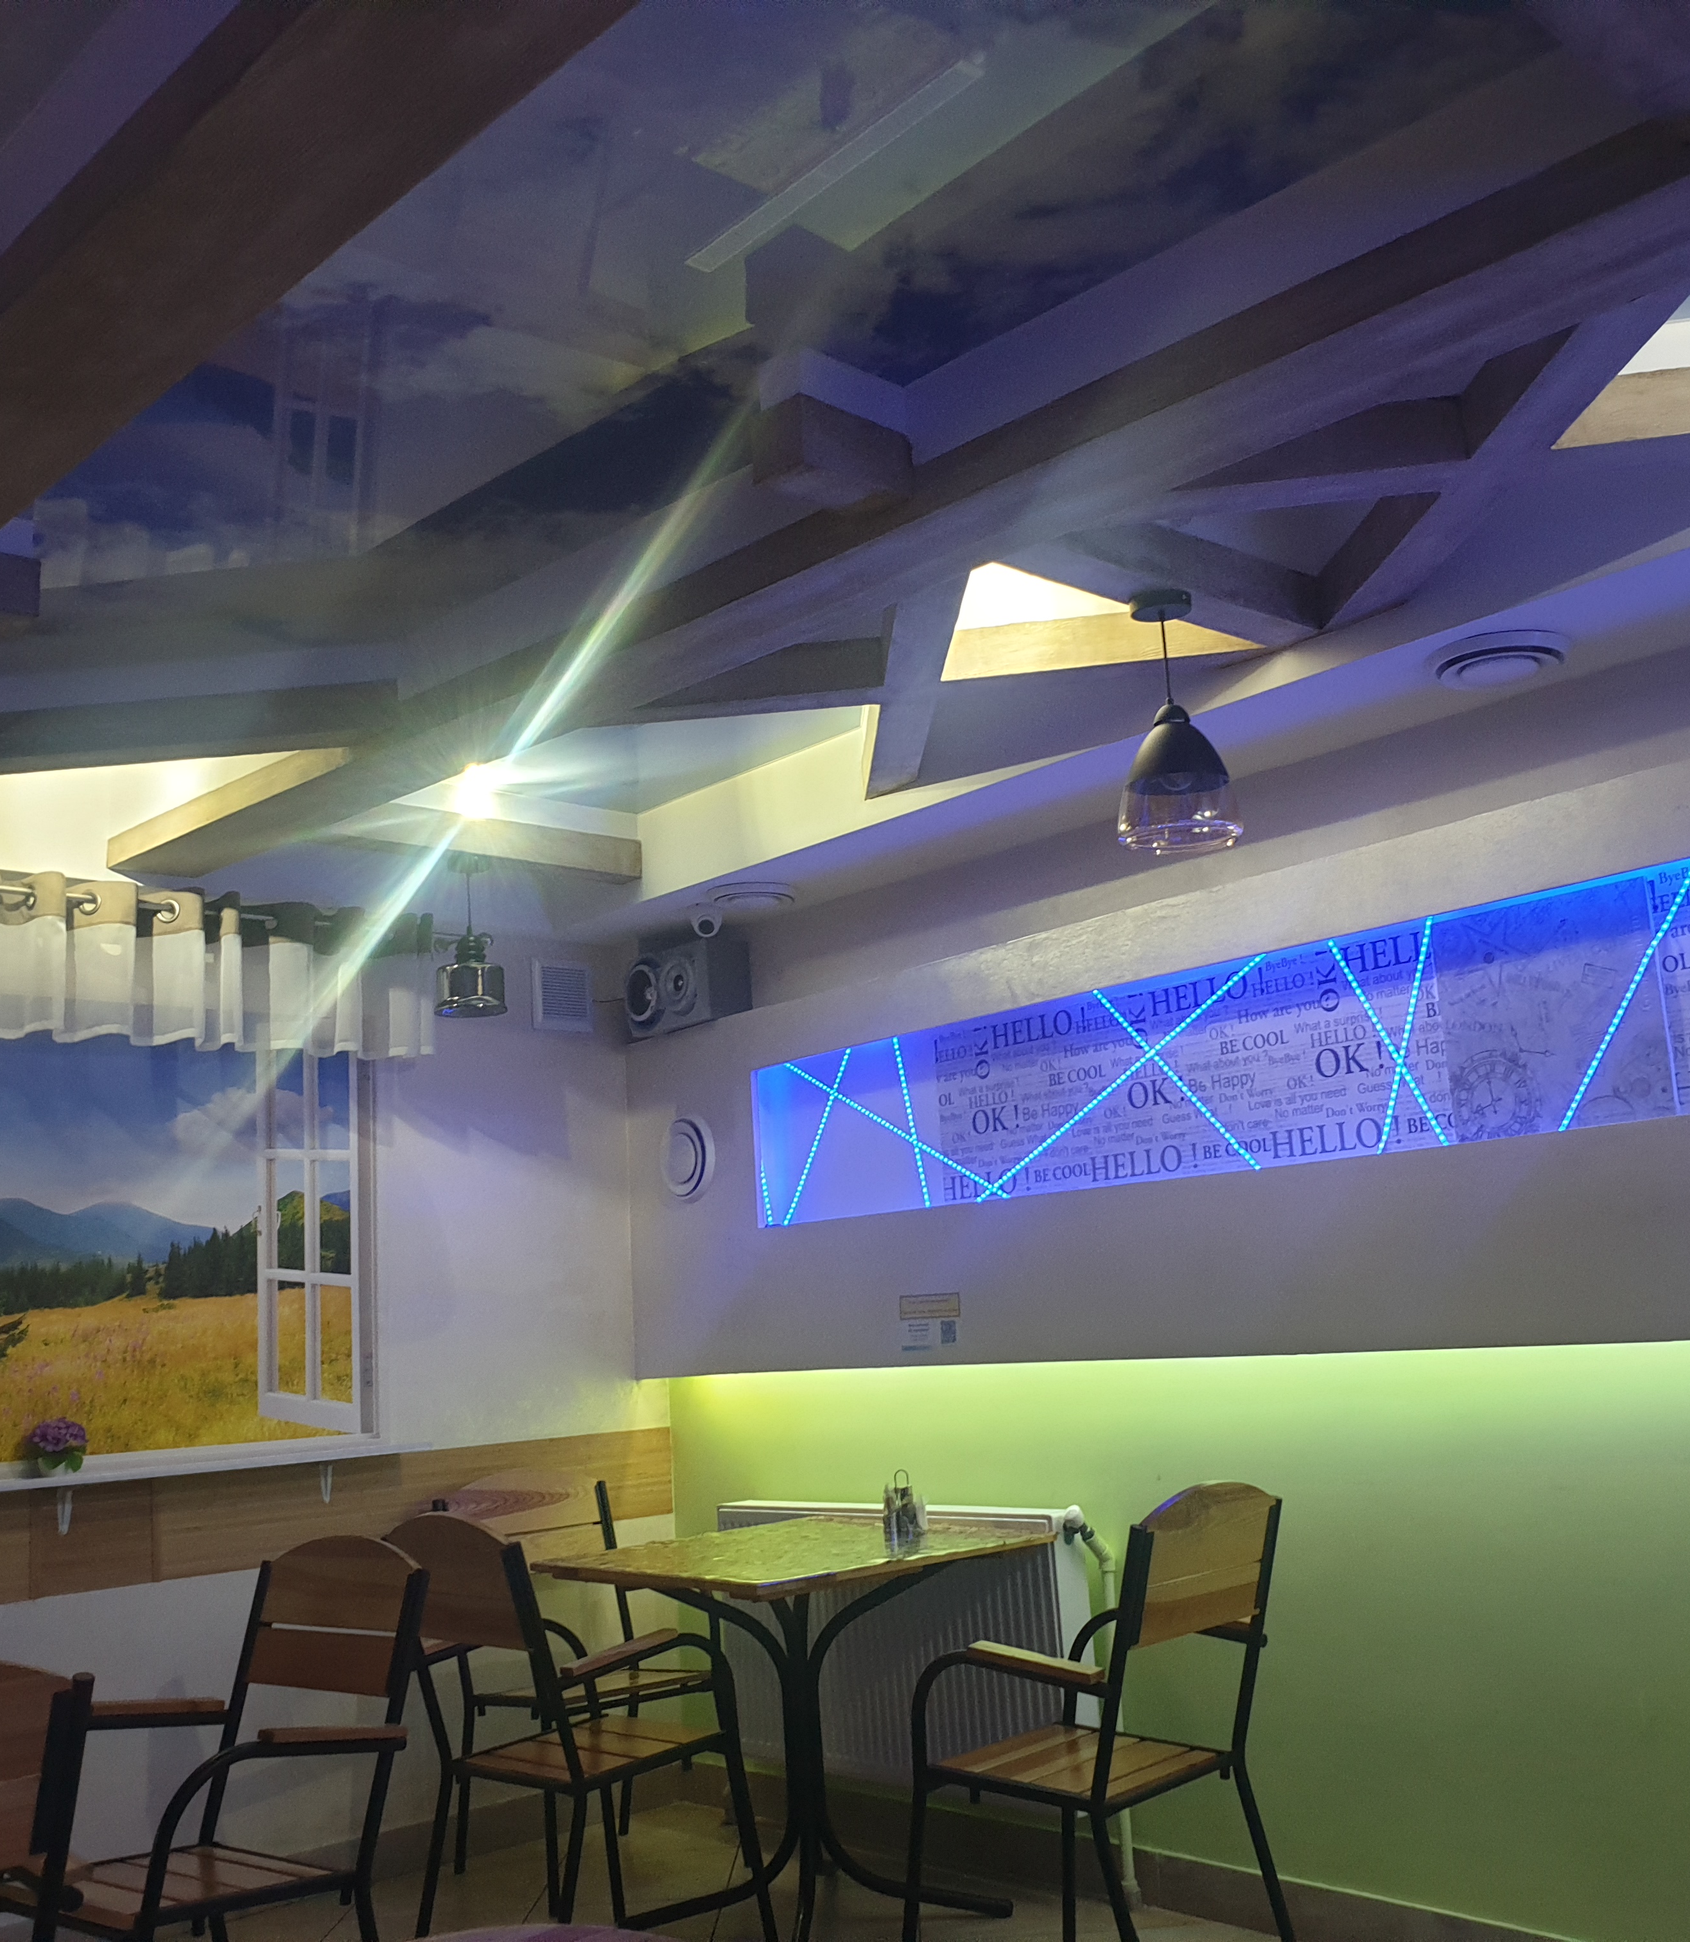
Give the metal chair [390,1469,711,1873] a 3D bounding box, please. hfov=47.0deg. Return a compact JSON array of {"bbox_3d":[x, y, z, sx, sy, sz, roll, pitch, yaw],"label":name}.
[{"bbox_3d":[-0.602,1.663,4.655,0.522,0.915,0.614,6,-14,-41],"label":"metal chair"}]

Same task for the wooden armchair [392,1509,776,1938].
[{"bbox_3d":[-0.504,1.471,3.742,0.518,0.903,0.629,-12,-14,40],"label":"wooden armchair"}]

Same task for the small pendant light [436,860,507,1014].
[{"bbox_3d":[-0.939,-0.090,4.873,0.181,0.373,0.181,-3,-10,-1],"label":"small pendant light"}]

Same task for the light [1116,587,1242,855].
[{"bbox_3d":[0.565,-0.434,3.336,0.213,0.431,0.213,-3,-10,-1],"label":"light"}]

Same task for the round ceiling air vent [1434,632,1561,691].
[{"bbox_3d":[1.103,-0.521,3.281,0.220,0.030,0.220,-3,-11,-1],"label":"round ceiling air vent"}]

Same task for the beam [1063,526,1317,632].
[{"bbox_3d":[0.562,-0.701,3.381,0.754,0.109,0.115,6,-14,-43],"label":"beam"}]

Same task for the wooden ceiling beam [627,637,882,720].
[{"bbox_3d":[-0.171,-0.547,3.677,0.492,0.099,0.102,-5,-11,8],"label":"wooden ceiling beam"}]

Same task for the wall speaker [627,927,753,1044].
[{"bbox_3d":[-0.422,0.058,5.317,0.289,0.218,0.168,-11,-13,37],"label":"wall speaker"}]

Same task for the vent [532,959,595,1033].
[{"bbox_3d":[-0.765,0.069,5.301,0.175,0.175,0.026,6,-14,-41],"label":"vent"}]

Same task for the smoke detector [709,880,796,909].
[{"bbox_3d":[-0.242,-0.185,5.126,0.216,0.030,0.216,-3,-10,-1],"label":"smoke detector"}]

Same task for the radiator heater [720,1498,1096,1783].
[{"bbox_3d":[0.109,1.528,4.435,0.102,0.584,1.132,6,-14,-41],"label":"radiator heater"}]

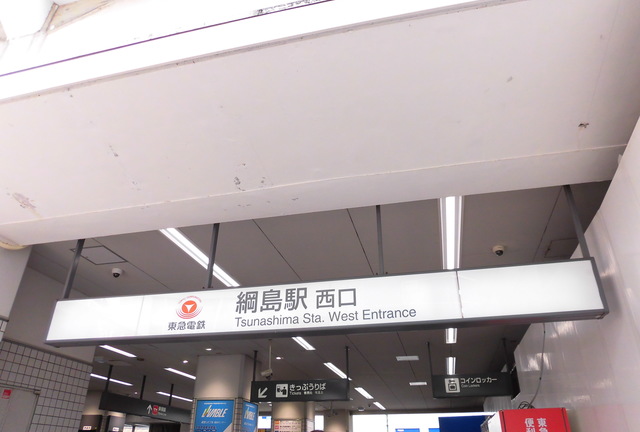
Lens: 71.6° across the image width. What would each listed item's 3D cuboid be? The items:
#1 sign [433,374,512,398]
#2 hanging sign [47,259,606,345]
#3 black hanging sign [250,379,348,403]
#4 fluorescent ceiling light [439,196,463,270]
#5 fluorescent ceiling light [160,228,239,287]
[{"bbox_3d":[2.832,3.177,8.283,1.385,0.418,0.175,-6,-30,13],"label":"sign"},{"bbox_3d":[-0.257,0.798,3.843,4.797,0.426,0.175,-6,-30,13],"label":"hanging sign"},{"bbox_3d":[-0.417,3.618,9.157,2.062,0.405,0.175,-6,-30,13],"label":"black hanging sign"},{"bbox_3d":[1.394,0.247,4.705,0.202,0.072,1.854,-6,-30,13],"label":"fluorescent ceiling light"},{"bbox_3d":[-1.372,0.558,5.340,0.194,0.072,1.854,-6,-30,13],"label":"fluorescent ceiling light"}]

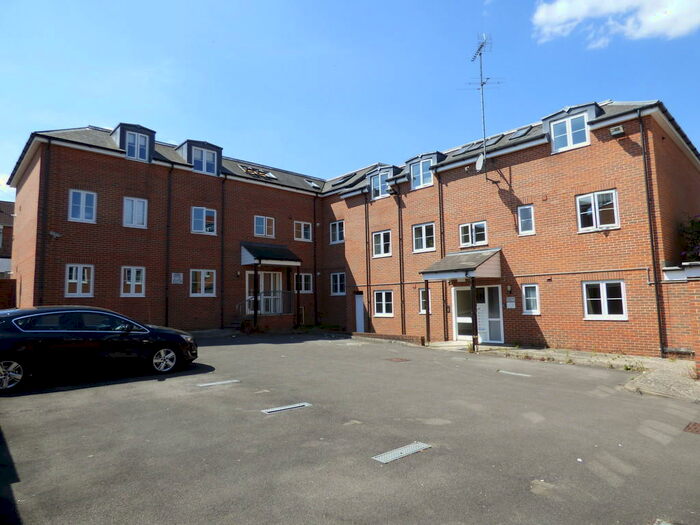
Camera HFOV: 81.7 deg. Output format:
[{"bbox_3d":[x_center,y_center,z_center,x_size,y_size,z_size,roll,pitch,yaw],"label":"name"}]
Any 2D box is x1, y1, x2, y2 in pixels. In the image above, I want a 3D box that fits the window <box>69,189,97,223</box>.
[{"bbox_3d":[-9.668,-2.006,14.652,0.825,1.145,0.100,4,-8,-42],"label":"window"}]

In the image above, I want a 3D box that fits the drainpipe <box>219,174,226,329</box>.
[{"bbox_3d":[-5.622,-0.533,17.878,0.107,6.790,0.100,4,-8,-41],"label":"drainpipe"}]

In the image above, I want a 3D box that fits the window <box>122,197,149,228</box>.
[{"bbox_3d":[-8.380,-1.917,15.829,0.870,1.180,0.110,4,-8,-42],"label":"window"}]

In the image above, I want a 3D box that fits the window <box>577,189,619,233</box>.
[{"bbox_3d":[7.541,-1.531,12.317,1.110,1.200,0.120,-6,-8,43],"label":"window"}]

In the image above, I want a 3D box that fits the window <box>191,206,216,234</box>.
[{"bbox_3d":[-6.339,-1.772,17.631,1.104,1.165,0.100,4,-8,-42],"label":"window"}]

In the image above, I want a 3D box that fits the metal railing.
[{"bbox_3d":[-4.014,1.900,18.483,2.980,1.100,1.100,4,-8,-42],"label":"metal railing"}]

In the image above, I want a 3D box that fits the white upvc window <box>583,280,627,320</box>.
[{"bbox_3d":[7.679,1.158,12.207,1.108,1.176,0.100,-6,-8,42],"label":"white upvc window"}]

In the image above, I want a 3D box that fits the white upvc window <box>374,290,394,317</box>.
[{"bbox_3d":[1.496,1.840,17.971,1.097,1.184,0.120,-7,-8,44],"label":"white upvc window"}]

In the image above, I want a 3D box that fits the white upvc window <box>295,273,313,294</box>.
[{"bbox_3d":[-2.387,1.096,20.874,1.140,1.010,0.110,4,-8,-42],"label":"white upvc window"}]

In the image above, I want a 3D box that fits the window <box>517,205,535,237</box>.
[{"bbox_3d":[6.007,-1.427,13.757,0.540,1.040,0.110,-6,-8,43],"label":"window"}]

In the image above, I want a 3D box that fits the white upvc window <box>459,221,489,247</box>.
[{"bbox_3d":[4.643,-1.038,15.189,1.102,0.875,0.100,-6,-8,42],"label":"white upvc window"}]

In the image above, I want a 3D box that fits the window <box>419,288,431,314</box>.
[{"bbox_3d":[3.060,1.585,16.451,0.557,1.063,0.120,-7,-8,44],"label":"window"}]

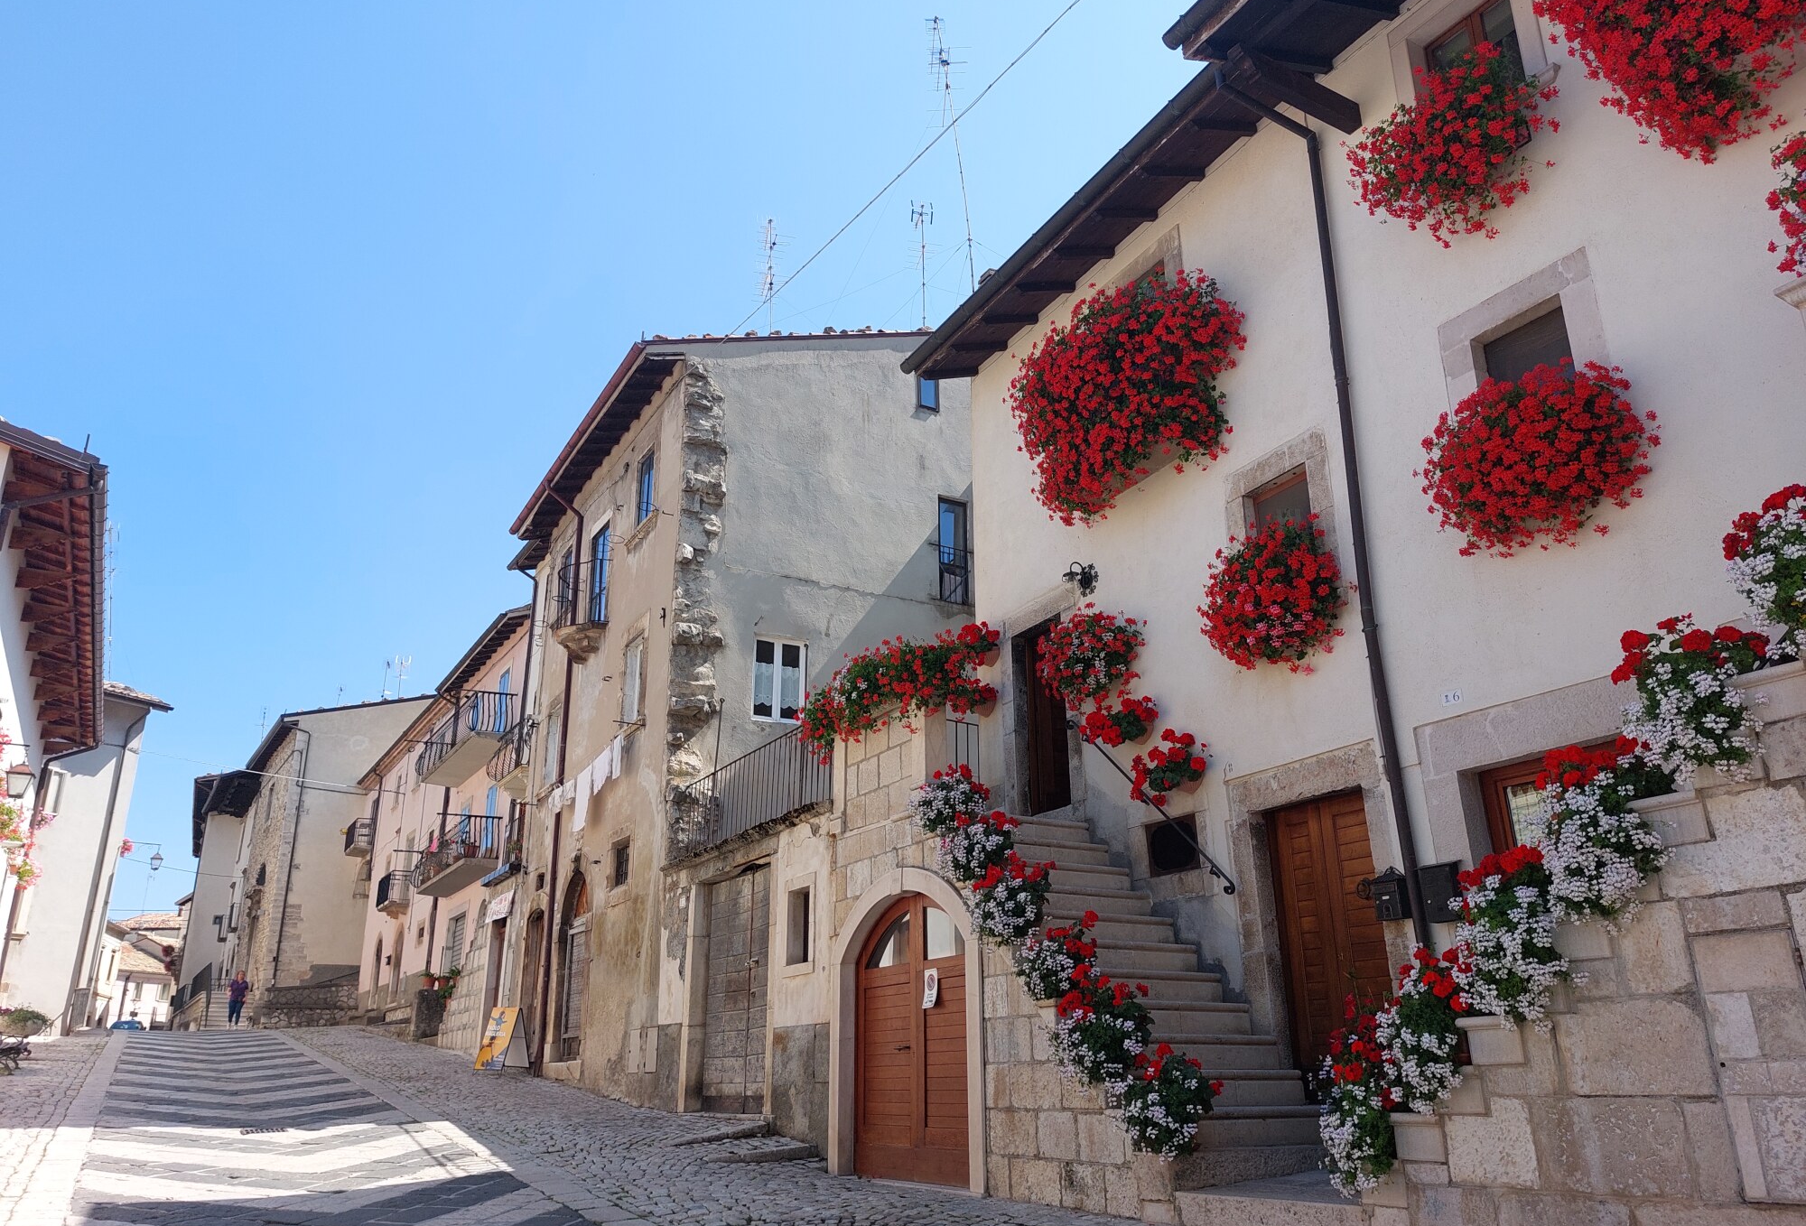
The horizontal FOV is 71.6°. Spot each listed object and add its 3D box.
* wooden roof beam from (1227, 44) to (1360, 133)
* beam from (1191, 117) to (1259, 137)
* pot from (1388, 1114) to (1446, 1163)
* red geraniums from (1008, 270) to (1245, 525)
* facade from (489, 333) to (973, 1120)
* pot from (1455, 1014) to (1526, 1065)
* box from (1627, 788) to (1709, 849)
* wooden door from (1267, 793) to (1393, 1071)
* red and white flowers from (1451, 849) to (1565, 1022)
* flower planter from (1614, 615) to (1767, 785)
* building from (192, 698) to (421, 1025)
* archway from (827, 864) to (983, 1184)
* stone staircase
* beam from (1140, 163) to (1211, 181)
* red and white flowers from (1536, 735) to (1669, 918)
[{"bbox_3d":[3.001,-3.947,9.486,1.220,0.220,0.140,12,-23,-28],"label":"wooden roof beam"},{"bbox_3d":[2.719,-4.112,10.598,0.710,0.125,0.095,-8,-14,-32],"label":"beam"},{"bbox_3d":[2.420,2.394,5.709,0.260,0.200,0.300,12,-24,-29],"label":"pot"},{"bbox_3d":[1.929,-1.921,11.218,0.800,1.800,2.500,11,-23,-27],"label":"red geraniums"},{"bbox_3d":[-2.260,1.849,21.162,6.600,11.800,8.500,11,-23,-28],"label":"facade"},{"bbox_3d":[2.680,1.921,5.591,0.240,0.185,0.320,11,-23,-27],"label":"pot"},{"bbox_3d":[3.150,0.853,5.062,0.240,0.200,0.305,11,-23,-27],"label":"box"},{"bbox_3d":[3.024,2.336,8.704,0.100,2.040,1.040,11,-23,-27],"label":"wooden door"},{"bbox_3d":[2.611,1.388,5.416,0.480,0.760,0.450,12,-24,-29],"label":"red and white flowers"},{"bbox_3d":[3.093,0.341,4.915,0.380,0.580,0.450,11,-23,-27],"label":"flower planter"},{"bbox_3d":[-20.137,9.914,46.973,6.500,10.900,9.500,12,-23,-29],"label":"building"},{"bbox_3d":[0.093,3.116,9.618,0.300,2.291,2.213,12,-24,-29],"label":"archway"},{"bbox_3d":[1.525,2.521,8.811,1.220,2.610,2.600,11,-23,-27],"label":"stone staircase"},{"bbox_3d":[2.402,-3.908,11.139,0.710,0.125,0.095,-8,-14,-32],"label":"beam"},{"bbox_3d":[2.872,0.895,5.144,0.360,0.660,0.390,11,-23,-27],"label":"red and white flowers"}]

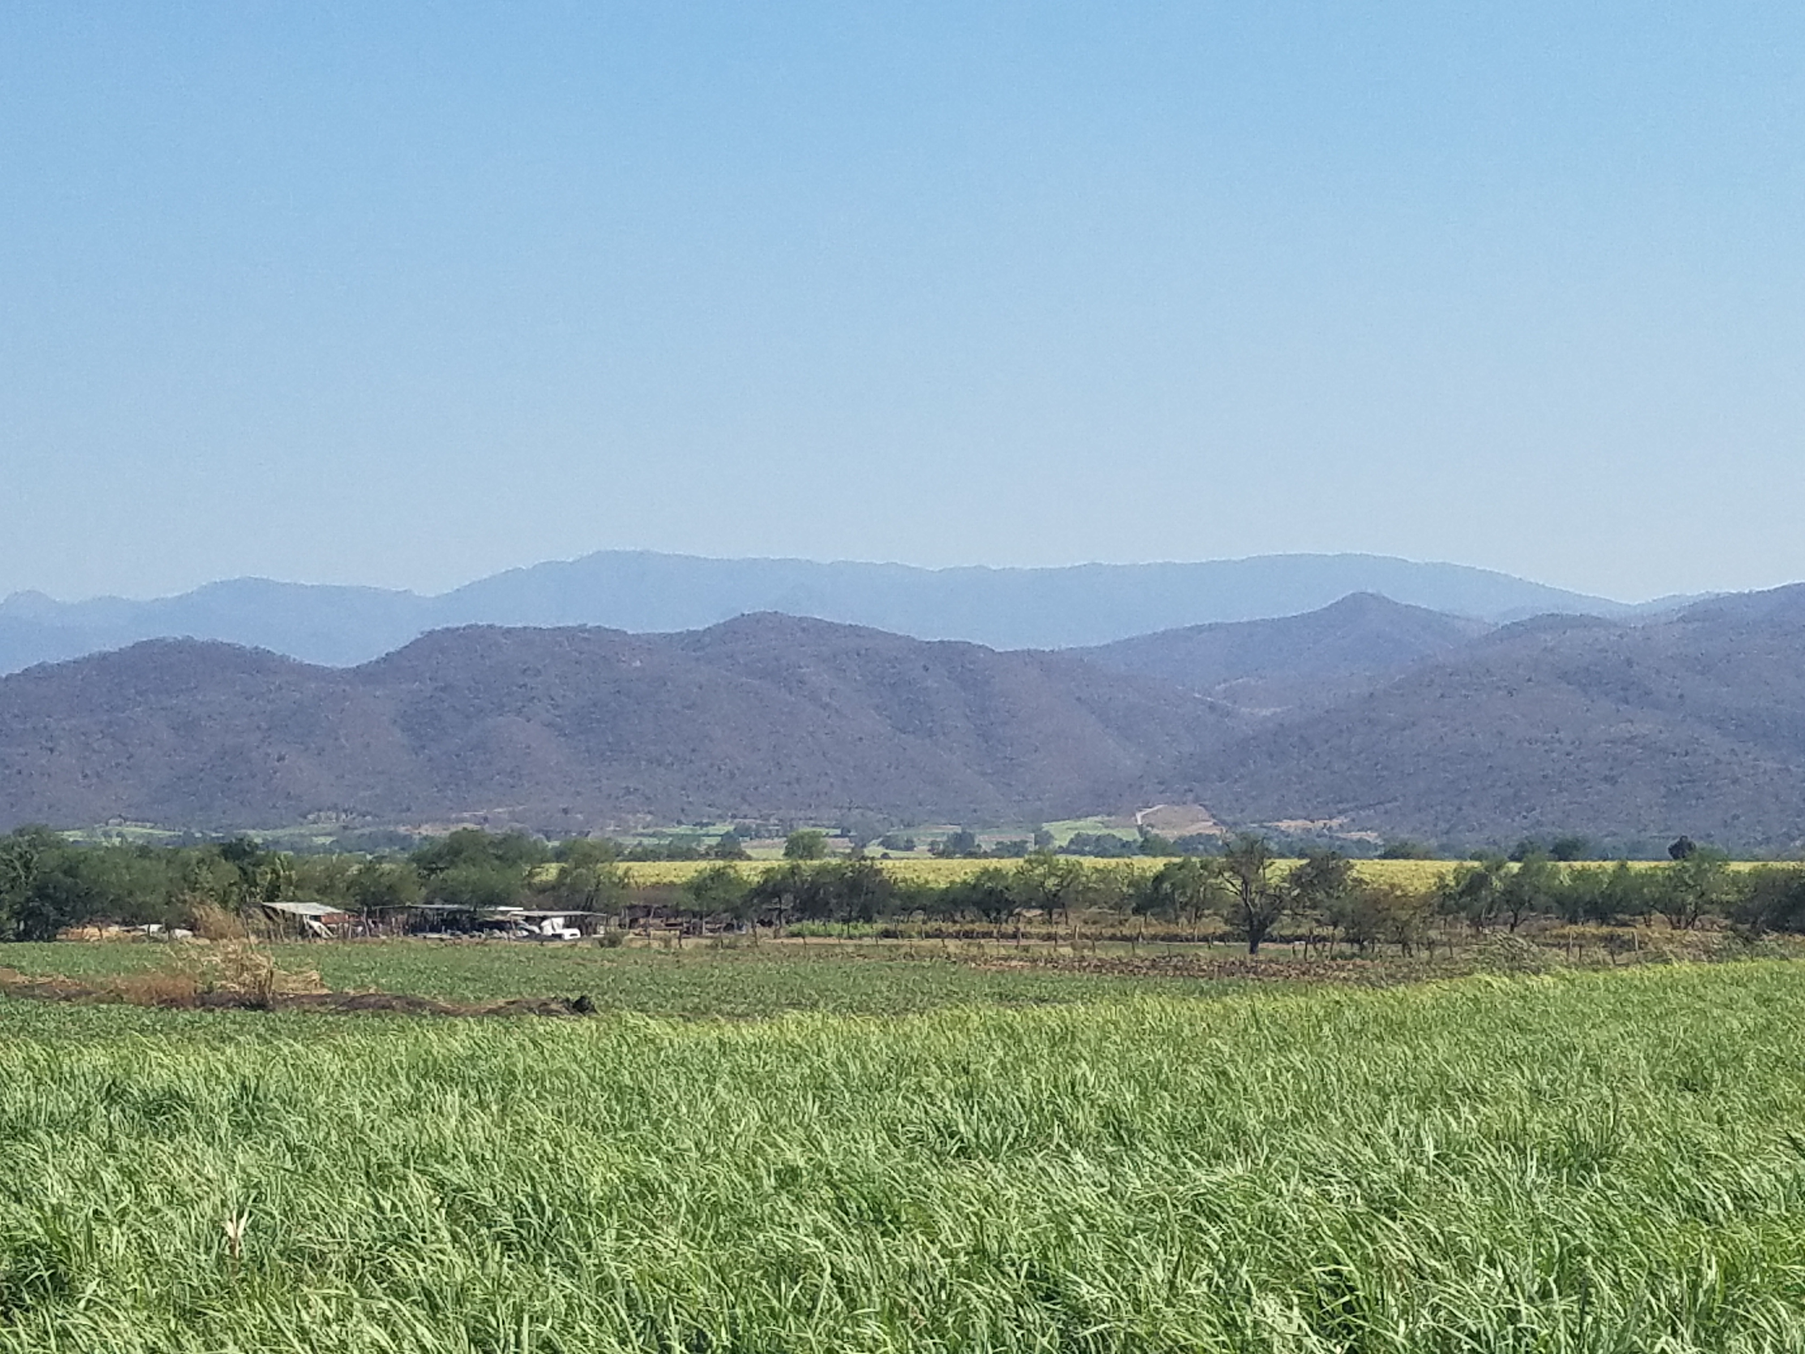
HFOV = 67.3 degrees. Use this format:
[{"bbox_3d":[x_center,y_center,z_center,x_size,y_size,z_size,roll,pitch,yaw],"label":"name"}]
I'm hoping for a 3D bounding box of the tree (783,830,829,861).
[{"bbox_3d":[-19.240,33.980,270.000,8.720,6.950,8.280,0,-6,0],"label":"tree"}]

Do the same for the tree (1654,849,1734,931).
[{"bbox_3d":[62.440,16.860,107.000,6.150,6.390,5.850,0,-6,0],"label":"tree"}]

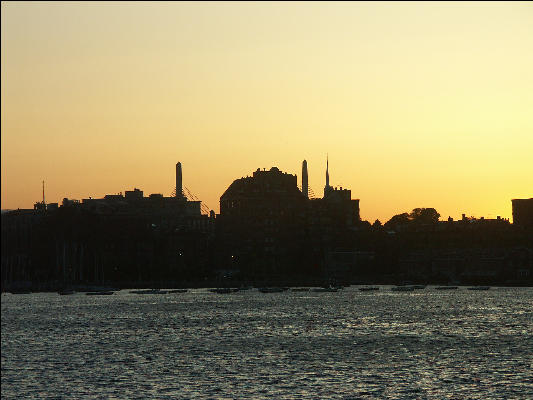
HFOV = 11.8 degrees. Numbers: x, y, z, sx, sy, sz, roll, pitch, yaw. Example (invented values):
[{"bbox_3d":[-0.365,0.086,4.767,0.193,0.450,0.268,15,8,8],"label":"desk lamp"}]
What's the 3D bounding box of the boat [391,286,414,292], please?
[{"bbox_3d":[33.841,22.271,640.000,6.100,1.450,2.200,0,-2,0],"label":"boat"}]

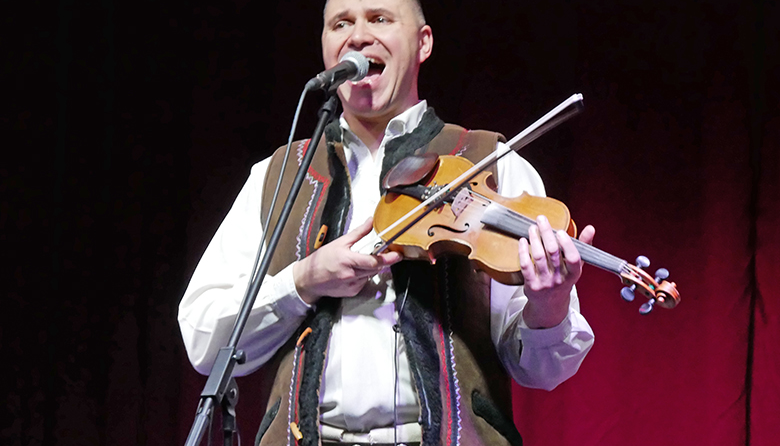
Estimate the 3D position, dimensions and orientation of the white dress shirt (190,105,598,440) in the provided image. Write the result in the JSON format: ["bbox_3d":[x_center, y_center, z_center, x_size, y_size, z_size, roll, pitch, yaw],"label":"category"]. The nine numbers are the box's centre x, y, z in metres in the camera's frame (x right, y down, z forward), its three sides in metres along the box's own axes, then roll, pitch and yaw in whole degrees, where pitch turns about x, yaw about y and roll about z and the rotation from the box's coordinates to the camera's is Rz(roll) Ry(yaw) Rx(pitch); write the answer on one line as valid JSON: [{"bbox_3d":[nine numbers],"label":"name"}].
[{"bbox_3d":[-0.006,0.075,6.000,0.660,0.570,0.400,-1,-6,14],"label":"white dress shirt"}]

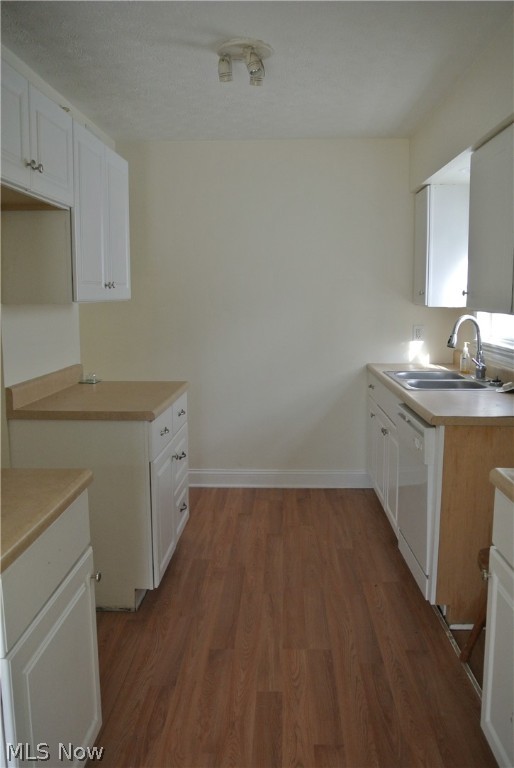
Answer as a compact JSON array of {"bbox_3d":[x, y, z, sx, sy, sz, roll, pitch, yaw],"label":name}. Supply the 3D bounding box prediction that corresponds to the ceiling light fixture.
[{"bbox_3d":[-0.051,-1.376,2.793,0.235,0.153,0.238,0,8,3],"label":"ceiling light fixture"}]

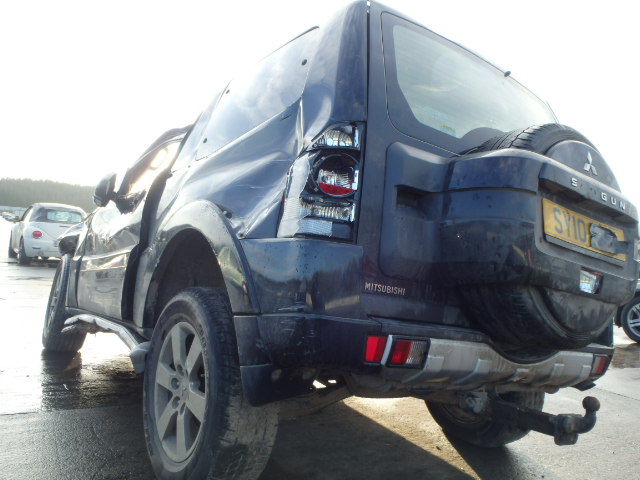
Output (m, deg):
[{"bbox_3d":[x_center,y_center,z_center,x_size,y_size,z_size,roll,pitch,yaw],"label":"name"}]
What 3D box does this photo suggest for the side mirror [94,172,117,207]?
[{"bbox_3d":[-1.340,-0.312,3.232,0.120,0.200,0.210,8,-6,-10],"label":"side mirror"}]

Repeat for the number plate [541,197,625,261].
[{"bbox_3d":[0.882,-0.025,1.700,0.520,0.111,0.010,13,-16,-35],"label":"number plate"}]

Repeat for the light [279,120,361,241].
[{"bbox_3d":[0.005,-0.173,1.567,0.150,0.365,0.210,11,-7,-35],"label":"light"}]

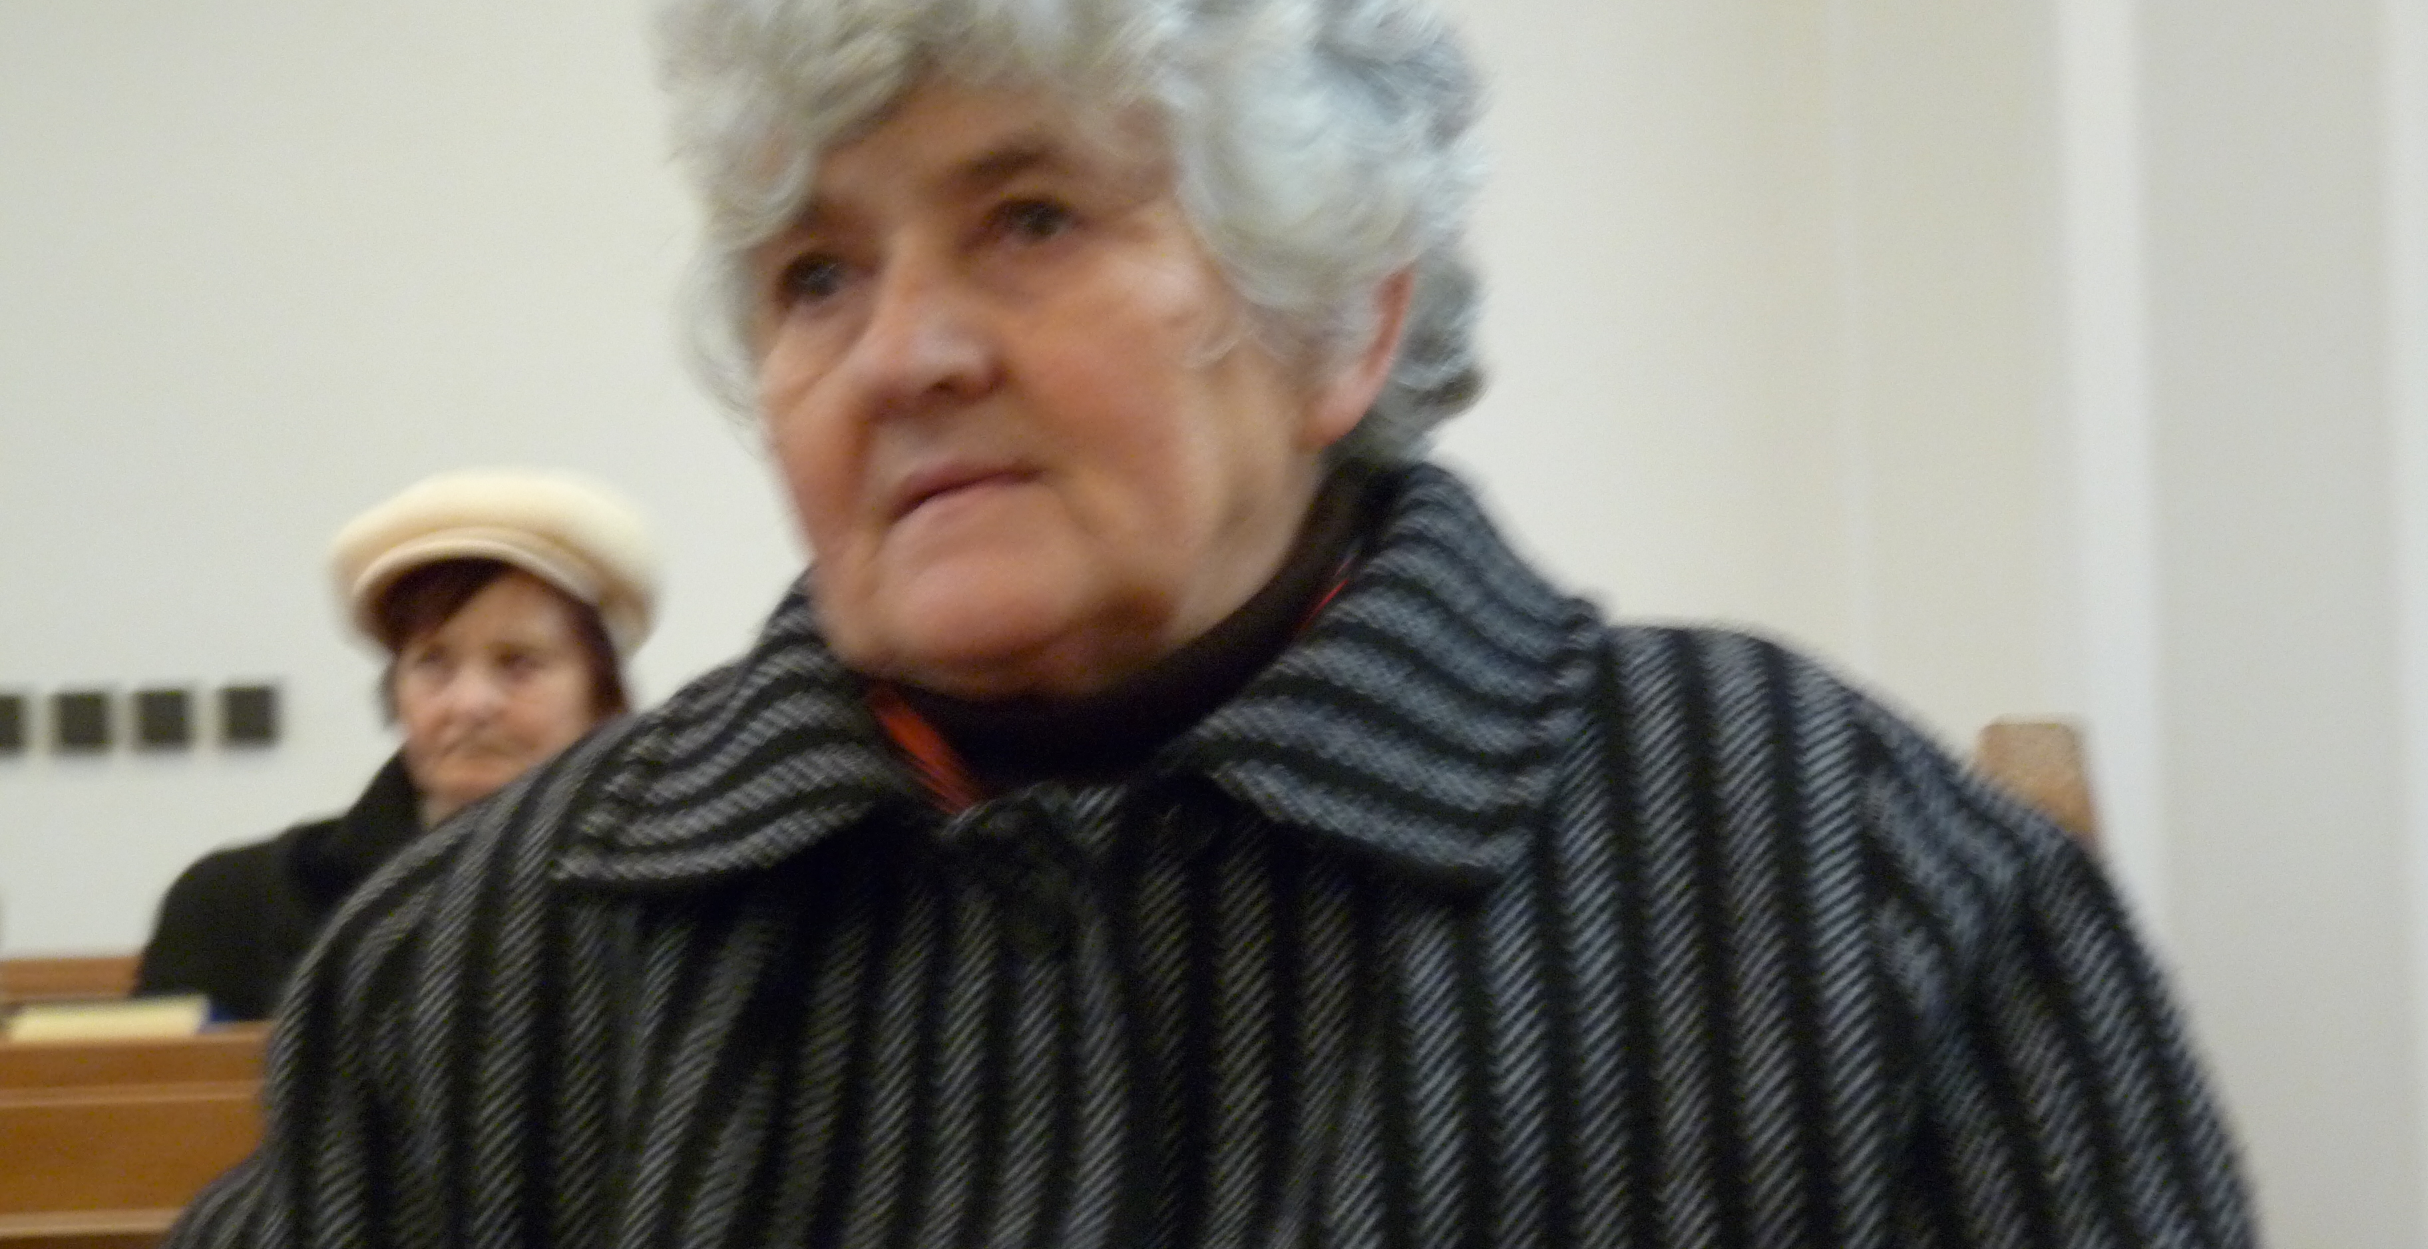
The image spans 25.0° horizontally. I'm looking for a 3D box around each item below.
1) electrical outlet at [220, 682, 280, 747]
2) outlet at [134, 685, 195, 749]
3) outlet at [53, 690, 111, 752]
[{"bbox_3d":[-1.208,0.115,6.850,0.079,0.080,0.018,-2,-3,0],"label":"electrical outlet"},{"bbox_3d":[-1.314,0.119,6.850,0.079,0.080,0.018,-2,-3,0],"label":"outlet"},{"bbox_3d":[-1.417,0.123,6.850,0.079,0.080,0.018,-2,-3,0],"label":"outlet"}]

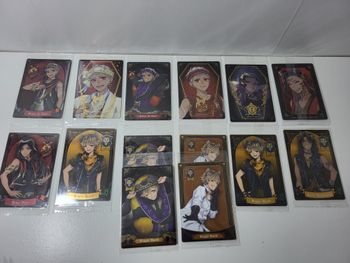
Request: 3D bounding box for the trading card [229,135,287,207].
[{"bbox_3d":[0.099,0.045,0.316,0.059,0.002,0.086,0,69,-3],"label":"trading card"}]

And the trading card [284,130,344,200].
[{"bbox_3d":[0.169,0.039,0.322,0.059,0.002,0.086,0,69,-3],"label":"trading card"}]

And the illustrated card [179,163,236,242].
[{"bbox_3d":[0.035,0.077,0.300,0.059,0.002,0.086,-2,69,-3],"label":"illustrated card"}]

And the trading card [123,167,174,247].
[{"bbox_3d":[-0.030,0.082,0.295,0.059,0.002,0.086,-2,69,-4],"label":"trading card"}]

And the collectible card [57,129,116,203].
[{"bbox_3d":[-0.102,0.037,0.309,0.059,0.002,0.086,1,69,-3],"label":"collectible card"}]

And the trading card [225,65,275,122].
[{"bbox_3d":[0.100,-0.053,0.353,0.059,0.002,0.086,0,69,-3],"label":"trading card"}]

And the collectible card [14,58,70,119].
[{"bbox_3d":[-0.170,-0.057,0.341,0.059,0.002,0.086,1,69,-3],"label":"collectible card"}]

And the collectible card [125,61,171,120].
[{"bbox_3d":[-0.035,-0.055,0.347,0.059,0.002,0.086,0,69,-3],"label":"collectible card"}]

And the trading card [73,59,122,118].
[{"bbox_3d":[-0.099,-0.057,0.345,0.059,0.002,0.086,-1,69,-3],"label":"trading card"}]

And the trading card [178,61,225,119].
[{"bbox_3d":[0.034,-0.057,0.351,0.059,0.002,0.086,0,69,-3],"label":"trading card"}]

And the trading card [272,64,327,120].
[{"bbox_3d":[0.168,-0.056,0.357,0.059,0.002,0.086,-1,69,-3],"label":"trading card"}]

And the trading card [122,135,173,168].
[{"bbox_3d":[-0.032,0.045,0.309,0.059,0.002,0.086,0,69,-3],"label":"trading card"}]

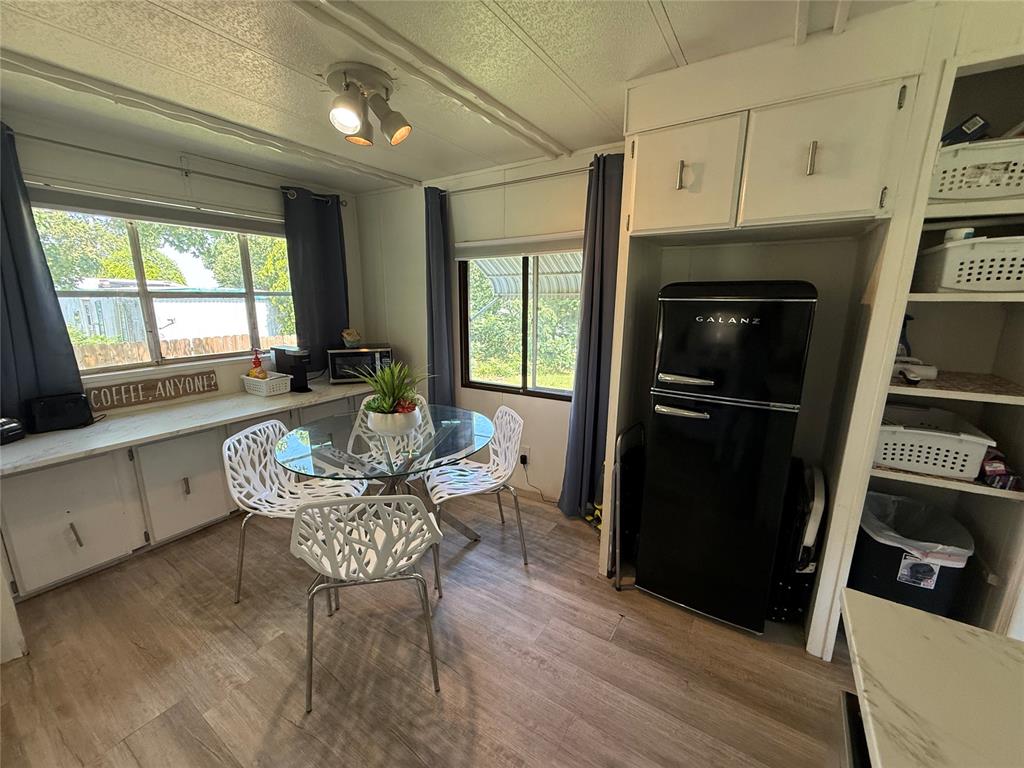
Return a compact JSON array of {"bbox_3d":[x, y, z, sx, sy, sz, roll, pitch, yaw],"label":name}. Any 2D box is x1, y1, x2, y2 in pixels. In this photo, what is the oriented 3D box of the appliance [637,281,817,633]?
[{"bbox_3d":[1.025,0.285,2.038,0.555,1.510,0.600,8,14,32],"label":"appliance"}]

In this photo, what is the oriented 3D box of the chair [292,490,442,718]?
[{"bbox_3d":[-0.535,0.714,1.666,0.490,0.800,0.515,-2,12,-10],"label":"chair"}]

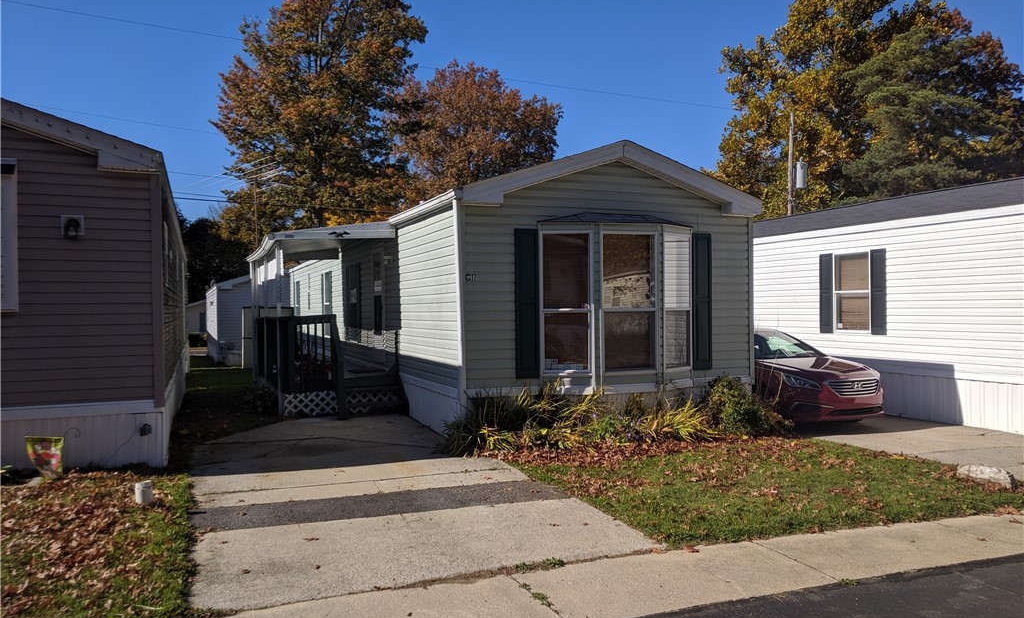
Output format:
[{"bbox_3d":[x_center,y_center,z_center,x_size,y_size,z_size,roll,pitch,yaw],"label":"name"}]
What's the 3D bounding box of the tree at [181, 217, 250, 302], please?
[{"bbox_3d":[-22.500,-2.200,59.000,6.500,9.400,6.500,-1,0,-23],"label":"tree"}]

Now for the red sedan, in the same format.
[{"bbox_3d":[3.800,1.000,12.750,1.860,1.475,4.850,-1,0,-23],"label":"red sedan"}]

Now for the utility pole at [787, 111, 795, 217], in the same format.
[{"bbox_3d":[12.450,-3.500,34.500,0.280,10.700,0.280,1,0,-23],"label":"utility pole"}]

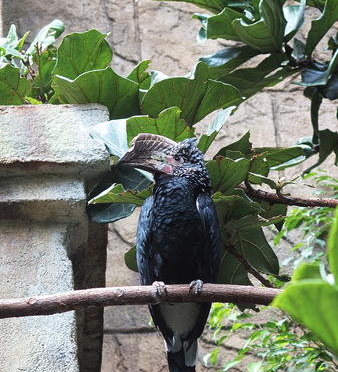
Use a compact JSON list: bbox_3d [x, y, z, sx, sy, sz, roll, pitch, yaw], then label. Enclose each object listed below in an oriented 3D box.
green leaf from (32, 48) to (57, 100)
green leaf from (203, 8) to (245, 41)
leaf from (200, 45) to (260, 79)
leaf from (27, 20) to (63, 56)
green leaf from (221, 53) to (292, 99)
[{"bbox_3d":[-0.296,-0.267,5.100,0.057,0.115,0.060,0,-10,0],"label":"green leaf"},{"bbox_3d":[0.127,-0.376,5.000,0.098,0.068,0.070,0,-10,0],"label":"green leaf"},{"bbox_3d":[0.146,-0.296,5.100,0.147,0.062,0.120,-15,-7,-2],"label":"leaf"},{"bbox_3d":[-0.293,-0.353,5.100,0.052,0.109,0.070,40,-5,4],"label":"leaf"},{"bbox_3d":[0.201,-0.258,5.050,0.180,0.070,0.090,-28,-11,0],"label":"green leaf"}]

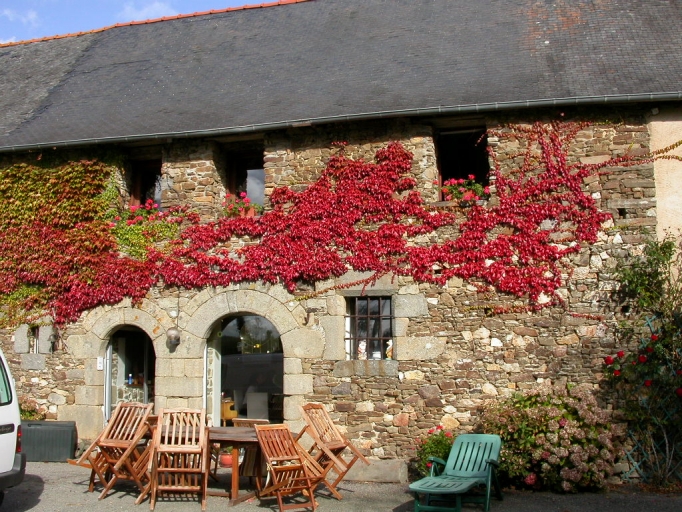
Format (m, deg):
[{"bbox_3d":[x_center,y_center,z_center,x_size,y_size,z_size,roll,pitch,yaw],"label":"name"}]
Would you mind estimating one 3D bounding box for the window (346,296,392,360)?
[{"bbox_3d":[0.429,1.082,11.172,0.723,0.944,0.200,-2,-8,15],"label":"window"}]

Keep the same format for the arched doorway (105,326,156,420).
[{"bbox_3d":[-3.373,2.178,12.109,0.959,2.077,0.260,-2,-8,15],"label":"arched doorway"}]

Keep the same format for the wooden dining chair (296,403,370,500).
[{"bbox_3d":[-0.070,2.256,8.676,0.650,1.070,0.570,-5,-9,32],"label":"wooden dining chair"}]

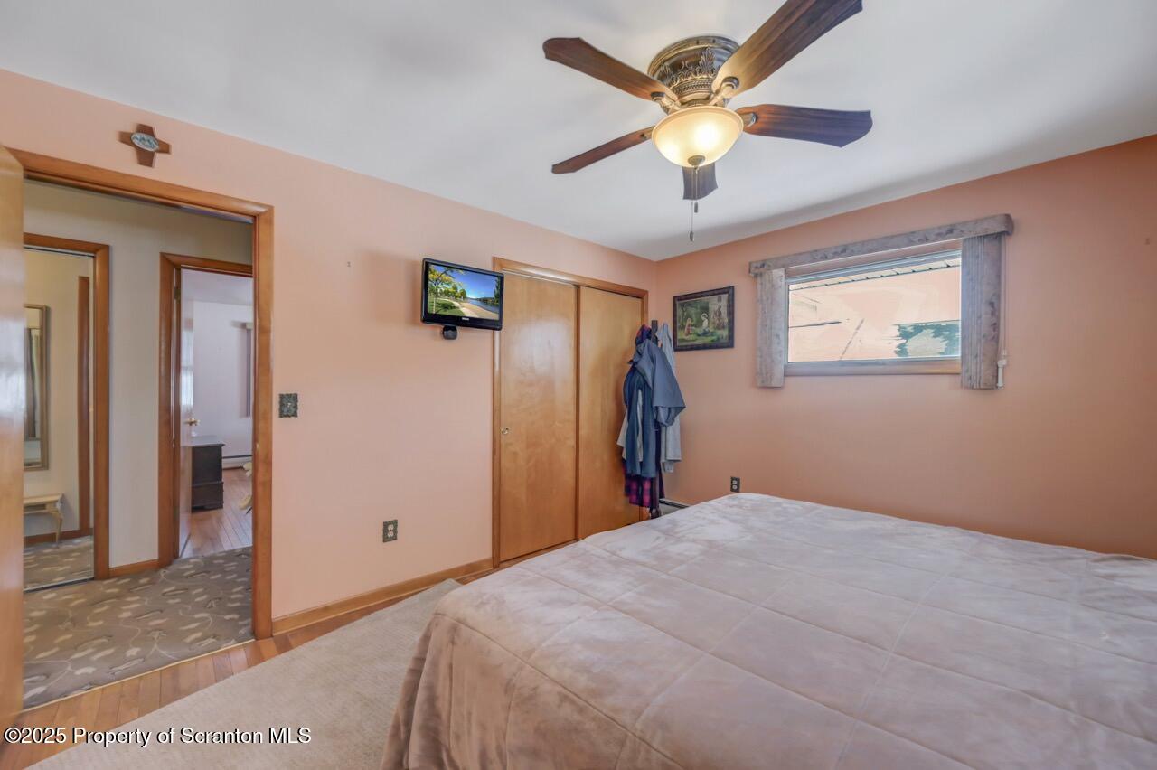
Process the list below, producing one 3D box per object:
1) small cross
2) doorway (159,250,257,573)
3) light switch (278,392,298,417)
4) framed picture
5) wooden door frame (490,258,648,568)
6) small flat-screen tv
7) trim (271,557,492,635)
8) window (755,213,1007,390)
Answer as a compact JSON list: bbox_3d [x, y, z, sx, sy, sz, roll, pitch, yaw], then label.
[{"bbox_3d":[-1.853,-1.021,1.923,0.158,0.173,0.020,0,0,-42],"label":"small cross"},{"bbox_3d":[-2.554,0.170,3.405,0.900,2.147,0.140,0,0,-42],"label":"doorway"},{"bbox_3d":[-1.470,0.106,2.279,0.078,0.122,0.014,0,0,-42],"label":"light switch"},{"bbox_3d":[1.052,-0.545,3.804,0.030,0.488,0.585,0,0,-42],"label":"framed picture"},{"bbox_3d":[-0.012,0.194,3.639,1.625,2.128,0.110,0,0,-42],"label":"wooden door frame"},{"bbox_3d":[-0.711,-0.540,2.767,0.528,0.365,0.065,0,2,-40],"label":"small flat-screen tv"},{"bbox_3d":[-1.062,1.212,2.647,1.227,0.081,0.018,0,0,-42],"label":"trim"},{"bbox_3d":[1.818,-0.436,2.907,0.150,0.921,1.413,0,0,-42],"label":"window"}]

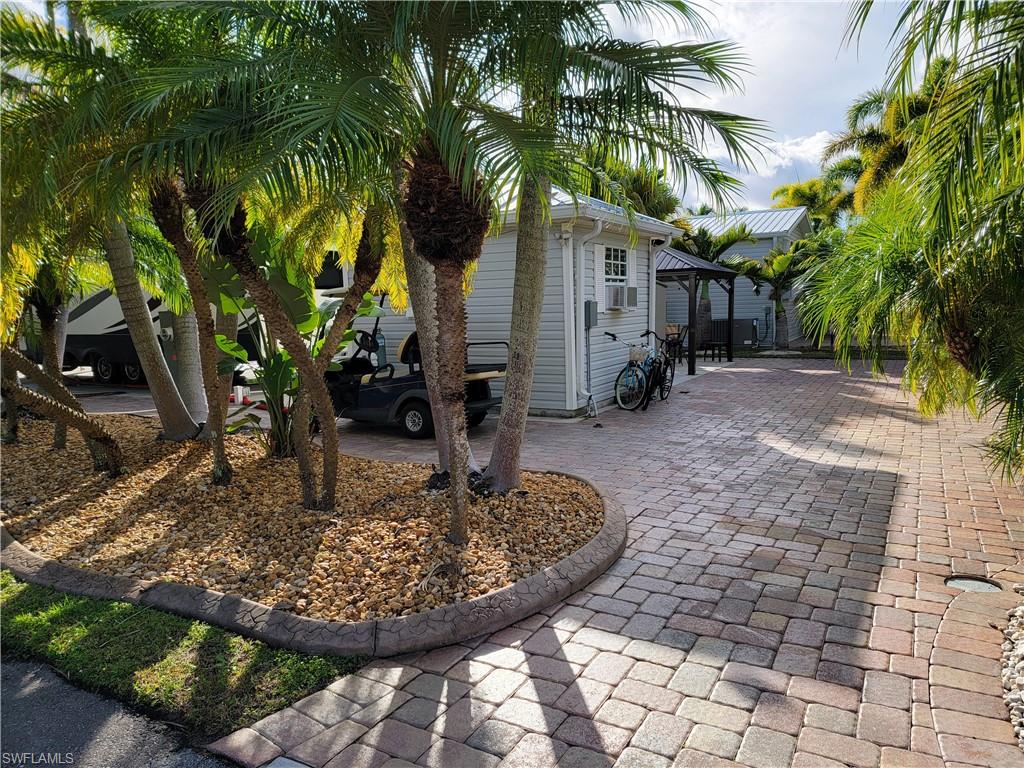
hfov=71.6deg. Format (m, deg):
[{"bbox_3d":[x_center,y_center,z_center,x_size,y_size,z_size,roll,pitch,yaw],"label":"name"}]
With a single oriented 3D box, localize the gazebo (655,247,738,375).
[{"bbox_3d":[3.289,-2.020,17.990,4.000,3.150,3.950,2,7,30],"label":"gazebo"}]

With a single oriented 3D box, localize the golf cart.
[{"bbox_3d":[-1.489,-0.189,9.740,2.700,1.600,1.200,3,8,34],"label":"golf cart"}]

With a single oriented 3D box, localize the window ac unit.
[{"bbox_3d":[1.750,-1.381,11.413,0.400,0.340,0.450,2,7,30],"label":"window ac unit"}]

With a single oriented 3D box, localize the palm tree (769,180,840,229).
[{"bbox_3d":[12.111,-5.123,29.000,3.400,6.400,3.400,2,7,30],"label":"palm tree"}]

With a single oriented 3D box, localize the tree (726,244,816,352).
[{"bbox_3d":[7.972,-2.626,21.400,2.700,3.100,2.600,2,7,30],"label":"tree"}]

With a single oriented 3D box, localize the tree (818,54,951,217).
[{"bbox_3d":[11.666,-5.382,22.000,4.200,8.500,4.200,2,7,30],"label":"tree"}]

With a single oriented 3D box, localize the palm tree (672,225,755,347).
[{"bbox_3d":[5.953,-2.876,21.400,2.600,3.700,2.600,2,7,30],"label":"palm tree"}]

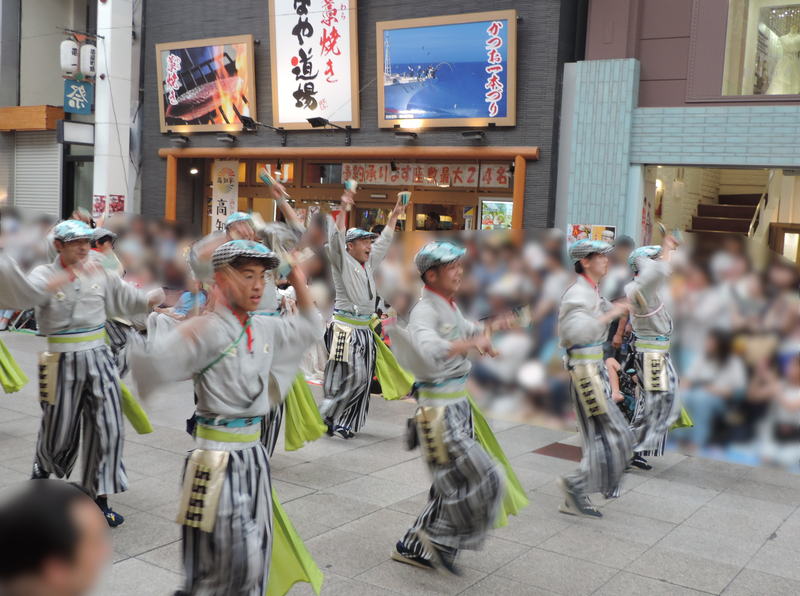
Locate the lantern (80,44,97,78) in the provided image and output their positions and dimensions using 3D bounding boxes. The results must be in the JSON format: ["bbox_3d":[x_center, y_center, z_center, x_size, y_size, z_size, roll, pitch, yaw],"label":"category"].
[{"bbox_3d":[-4.468,-3.398,13.280,0.245,0.510,0.245,5,5,33],"label":"lantern"}]

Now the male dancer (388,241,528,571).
[{"bbox_3d":[0.290,0.536,4.670,0.640,1.660,0.540,5,5,32],"label":"male dancer"}]

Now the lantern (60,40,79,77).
[{"bbox_3d":[-4.641,-3.375,13.000,0.245,0.510,0.245,5,5,33],"label":"lantern"}]

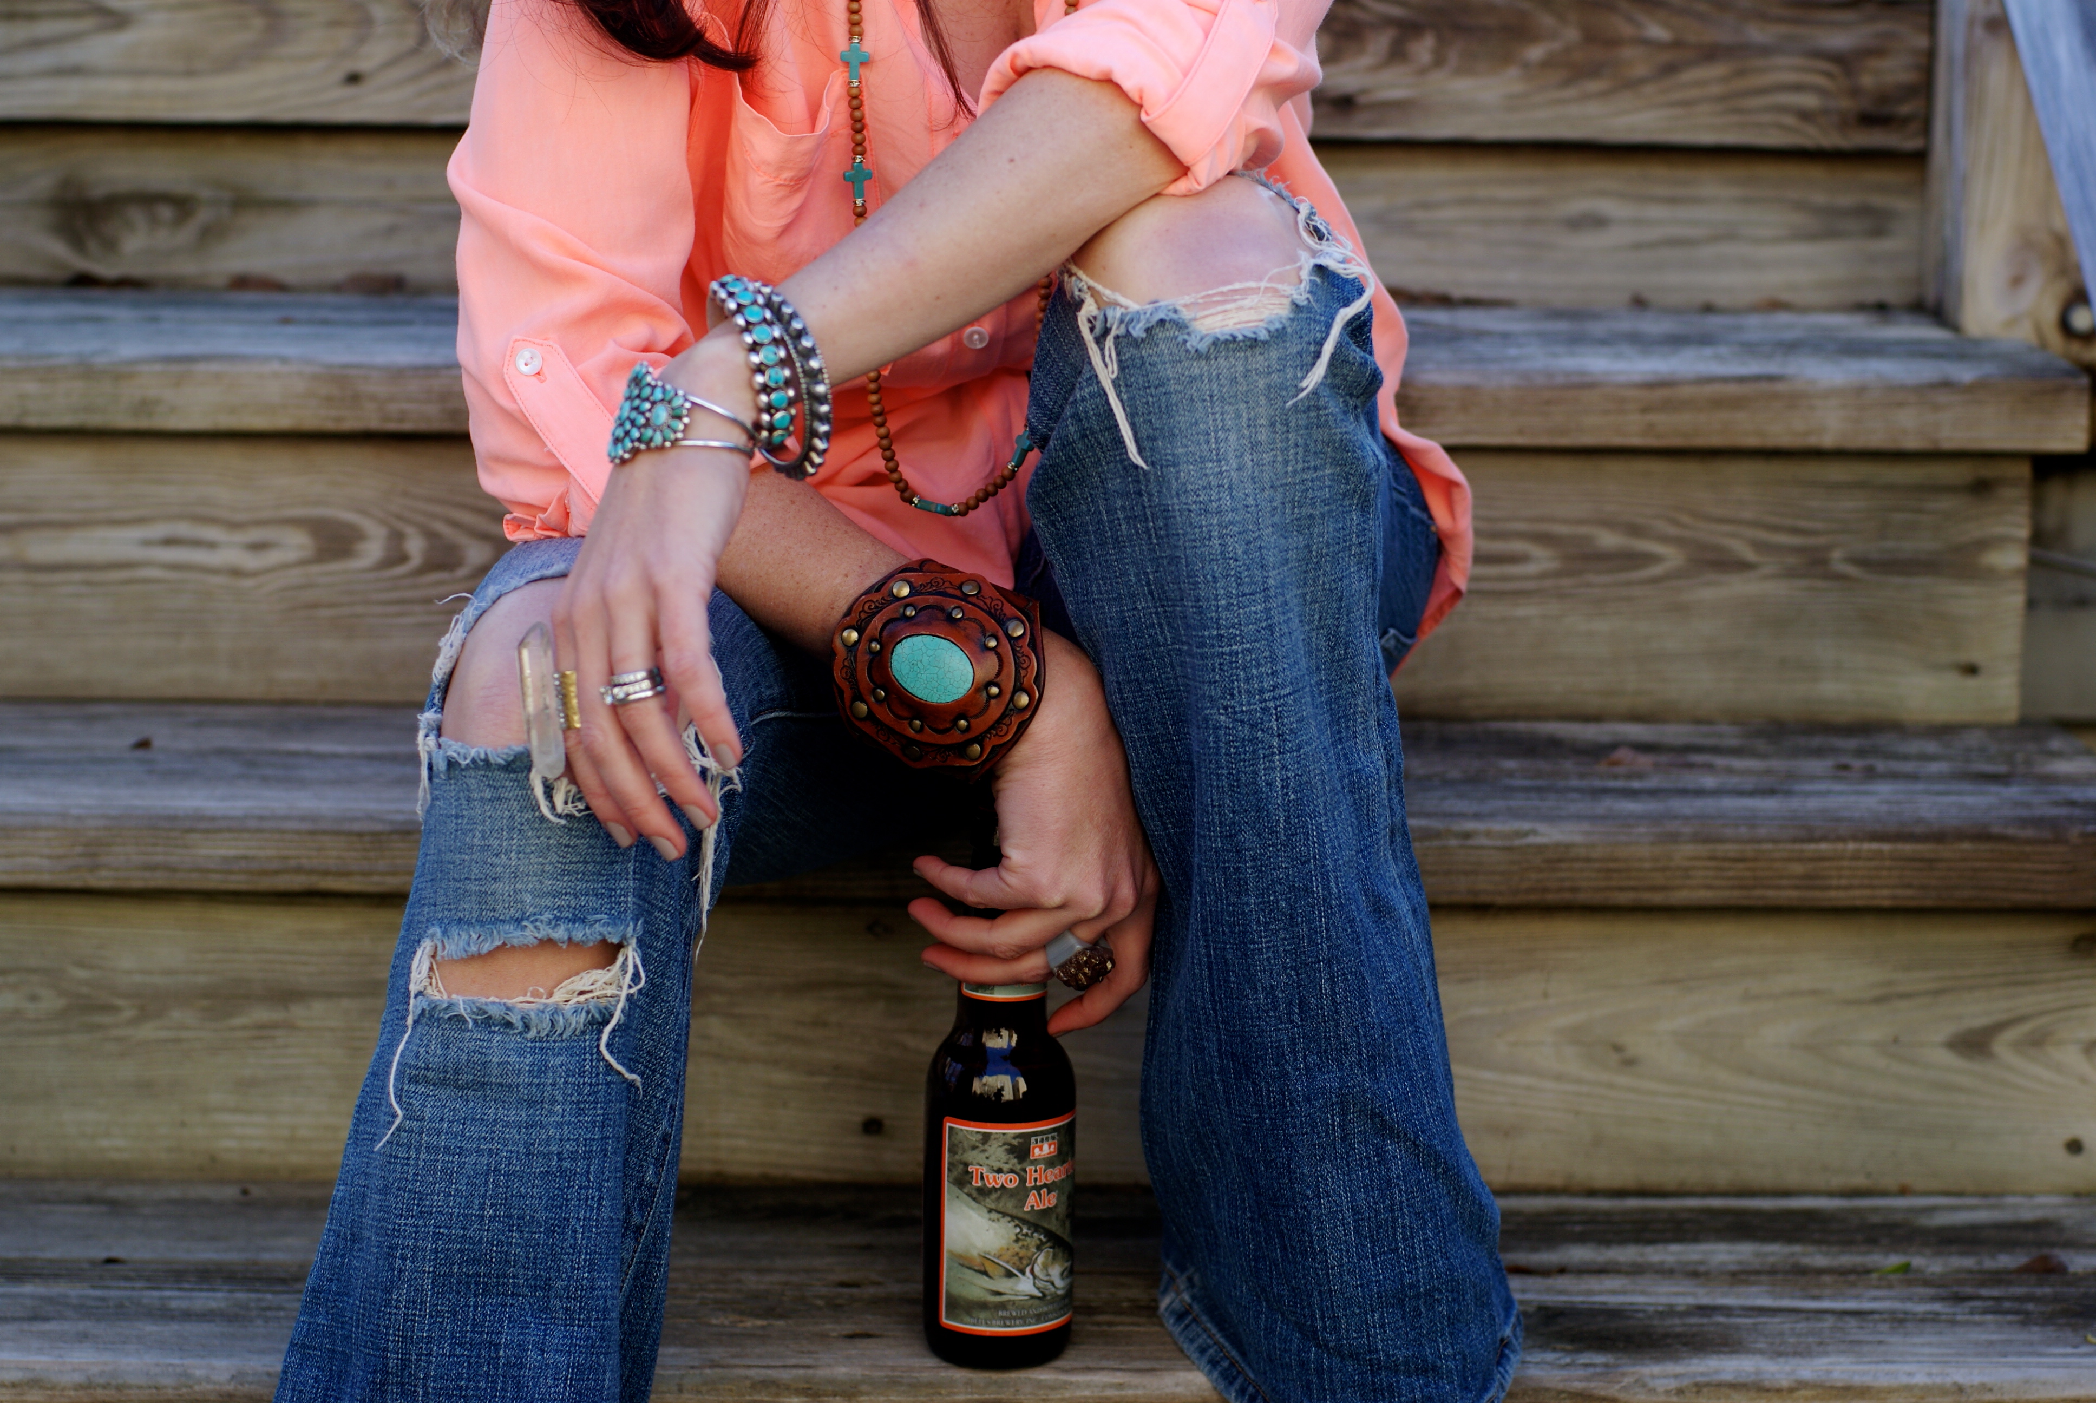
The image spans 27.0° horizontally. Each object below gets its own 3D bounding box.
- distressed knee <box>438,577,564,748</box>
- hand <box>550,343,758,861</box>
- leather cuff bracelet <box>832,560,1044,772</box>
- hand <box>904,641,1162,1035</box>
[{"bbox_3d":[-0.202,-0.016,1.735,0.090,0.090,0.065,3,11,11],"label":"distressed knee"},{"bbox_3d":[-0.153,-0.041,1.700,0.078,0.190,0.080,2,11,9],"label":"hand"},{"bbox_3d":[-0.040,-0.013,1.775,0.083,0.083,0.060,21,-3,20],"label":"leather cuff bracelet"},{"bbox_3d":[-0.006,0.054,1.765,0.100,0.160,0.085,-1,11,-6],"label":"hand"}]

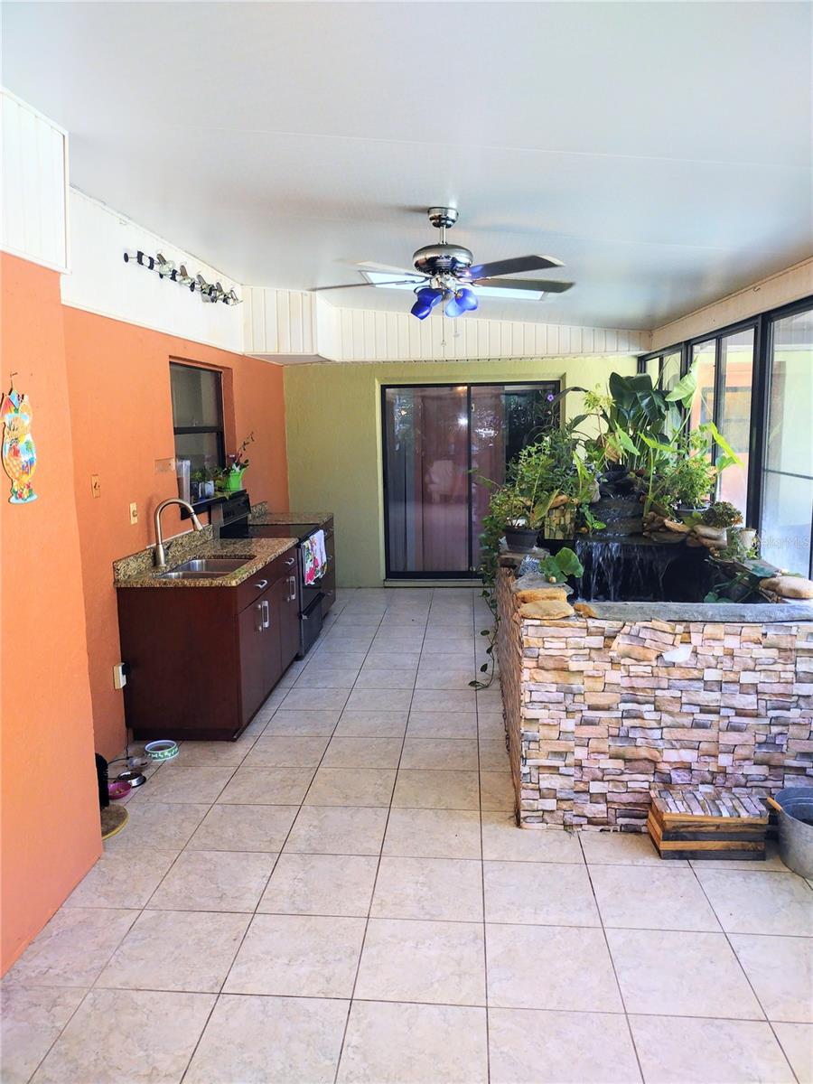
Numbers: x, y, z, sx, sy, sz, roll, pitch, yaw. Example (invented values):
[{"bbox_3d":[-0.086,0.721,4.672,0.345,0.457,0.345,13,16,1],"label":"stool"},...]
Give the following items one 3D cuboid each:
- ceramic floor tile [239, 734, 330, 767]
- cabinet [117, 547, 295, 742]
[{"bbox_3d":[-0.650,1.149,4.619,0.420,0.010,0.420,0,9,5],"label":"ceramic floor tile"},{"bbox_3d":[-1.170,0.552,5.357,0.655,0.875,1.530,0,8,4],"label":"cabinet"}]

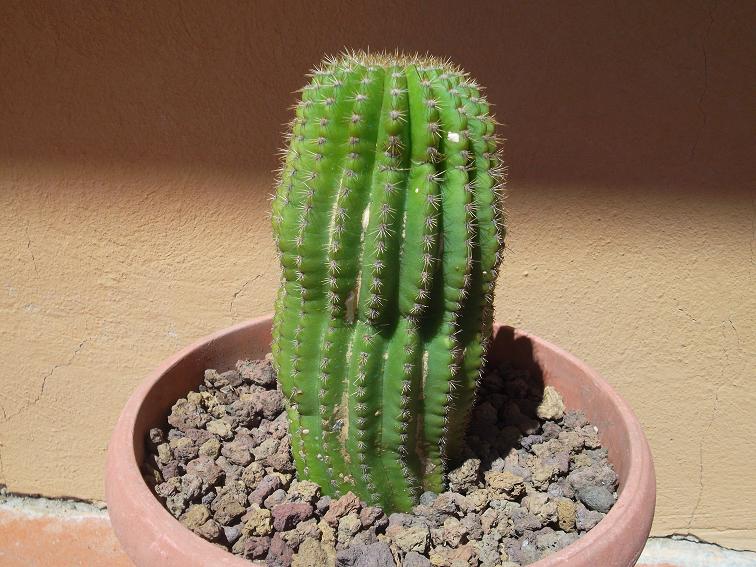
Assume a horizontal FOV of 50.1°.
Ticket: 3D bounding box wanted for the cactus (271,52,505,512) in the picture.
[{"bbox_3d":[0.006,-0.003,0.515,0.145,0.271,0.145,2,24,0],"label":"cactus"}]

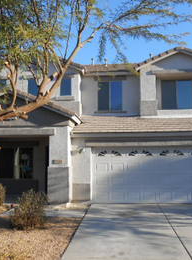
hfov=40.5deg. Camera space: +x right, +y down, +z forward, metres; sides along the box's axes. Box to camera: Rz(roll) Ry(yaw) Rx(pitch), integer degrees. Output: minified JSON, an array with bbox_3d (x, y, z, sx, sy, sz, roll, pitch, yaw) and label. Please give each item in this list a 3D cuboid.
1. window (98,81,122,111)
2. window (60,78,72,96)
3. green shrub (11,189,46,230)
[{"bbox_3d":[0.690,-1.643,12.724,1.206,1.515,0.100,-1,-6,4],"label":"window"},{"bbox_3d":[-1.404,-1.990,12.170,0.568,0.862,0.100,-1,-6,4],"label":"window"},{"bbox_3d":[-1.805,2.147,7.059,0.940,1.020,0.920,-1,-6,4],"label":"green shrub"}]

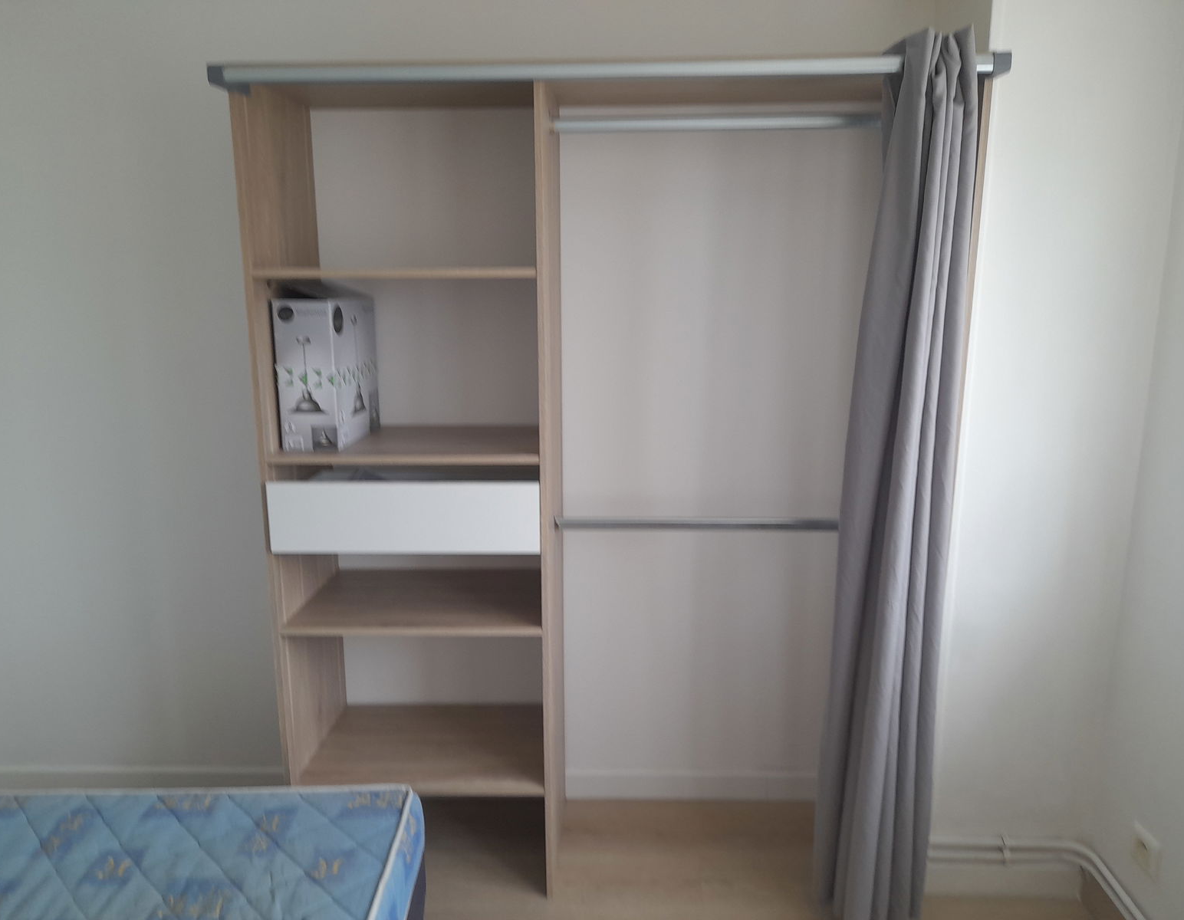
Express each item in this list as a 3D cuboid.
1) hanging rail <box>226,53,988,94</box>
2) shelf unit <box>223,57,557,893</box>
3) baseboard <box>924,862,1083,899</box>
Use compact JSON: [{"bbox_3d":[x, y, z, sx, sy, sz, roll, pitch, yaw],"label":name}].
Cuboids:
[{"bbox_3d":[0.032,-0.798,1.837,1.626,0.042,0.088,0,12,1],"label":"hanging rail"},{"bbox_3d":[-0.430,0.104,2.317,0.689,2.025,0.449,0,12,1],"label":"shelf unit"},{"bbox_3d":[1.068,1.090,2.302,0.407,0.095,0.018,0,12,1],"label":"baseboard"}]

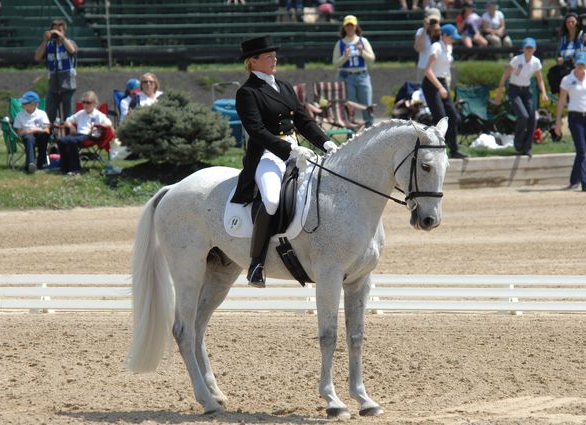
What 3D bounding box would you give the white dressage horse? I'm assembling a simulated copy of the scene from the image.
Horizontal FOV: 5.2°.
[{"bbox_3d":[-0.036,0.354,41.850,2.420,1.950,0.660,1,3,30],"label":"white dressage horse"}]

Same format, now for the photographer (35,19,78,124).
[{"bbox_3d":[-2.942,-1.517,79.500,0.560,1.780,0.480,1,3,13],"label":"photographer"}]

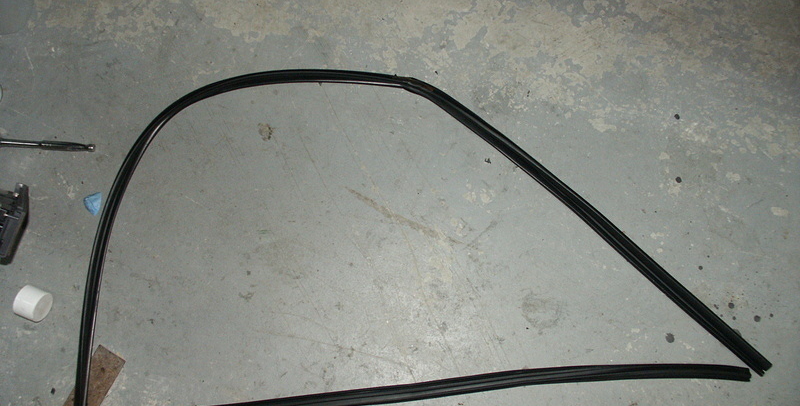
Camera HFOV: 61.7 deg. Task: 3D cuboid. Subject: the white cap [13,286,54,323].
[{"bbox_3d":[-0.551,0.152,1.009,0.034,0.044,0.044,19,76,6],"label":"white cap"}]

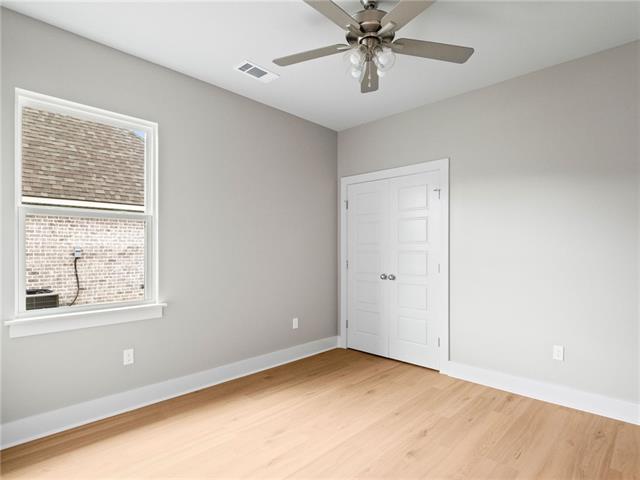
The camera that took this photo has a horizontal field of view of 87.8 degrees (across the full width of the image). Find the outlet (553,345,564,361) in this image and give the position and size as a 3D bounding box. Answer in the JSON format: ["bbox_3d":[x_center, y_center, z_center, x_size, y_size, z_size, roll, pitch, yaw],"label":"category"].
[{"bbox_3d":[1.942,0.921,2.715,0.072,0.116,0.009,-1,-1,42],"label":"outlet"}]

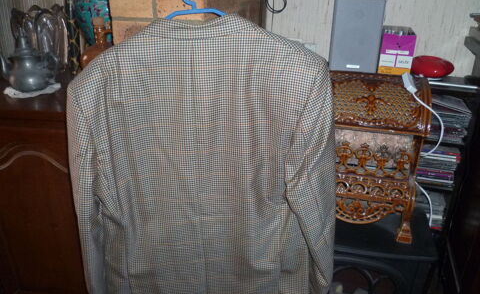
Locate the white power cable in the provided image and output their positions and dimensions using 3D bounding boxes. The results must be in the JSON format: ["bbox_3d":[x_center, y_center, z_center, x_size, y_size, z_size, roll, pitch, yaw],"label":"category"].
[{"bbox_3d":[0.514,0.028,1.111,0.155,0.470,0.130,6,23,10],"label":"white power cable"}]

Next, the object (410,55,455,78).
[{"bbox_3d":[0.574,-0.247,1.167,0.131,0.062,0.125,6,23,10],"label":"object"}]

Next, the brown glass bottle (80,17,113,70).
[{"bbox_3d":[-0.513,-0.340,1.448,0.166,0.280,0.166,6,23,10],"label":"brown glass bottle"}]

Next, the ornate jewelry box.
[{"bbox_3d":[0.367,0.007,1.202,0.335,0.450,0.260,6,23,10],"label":"ornate jewelry box"}]

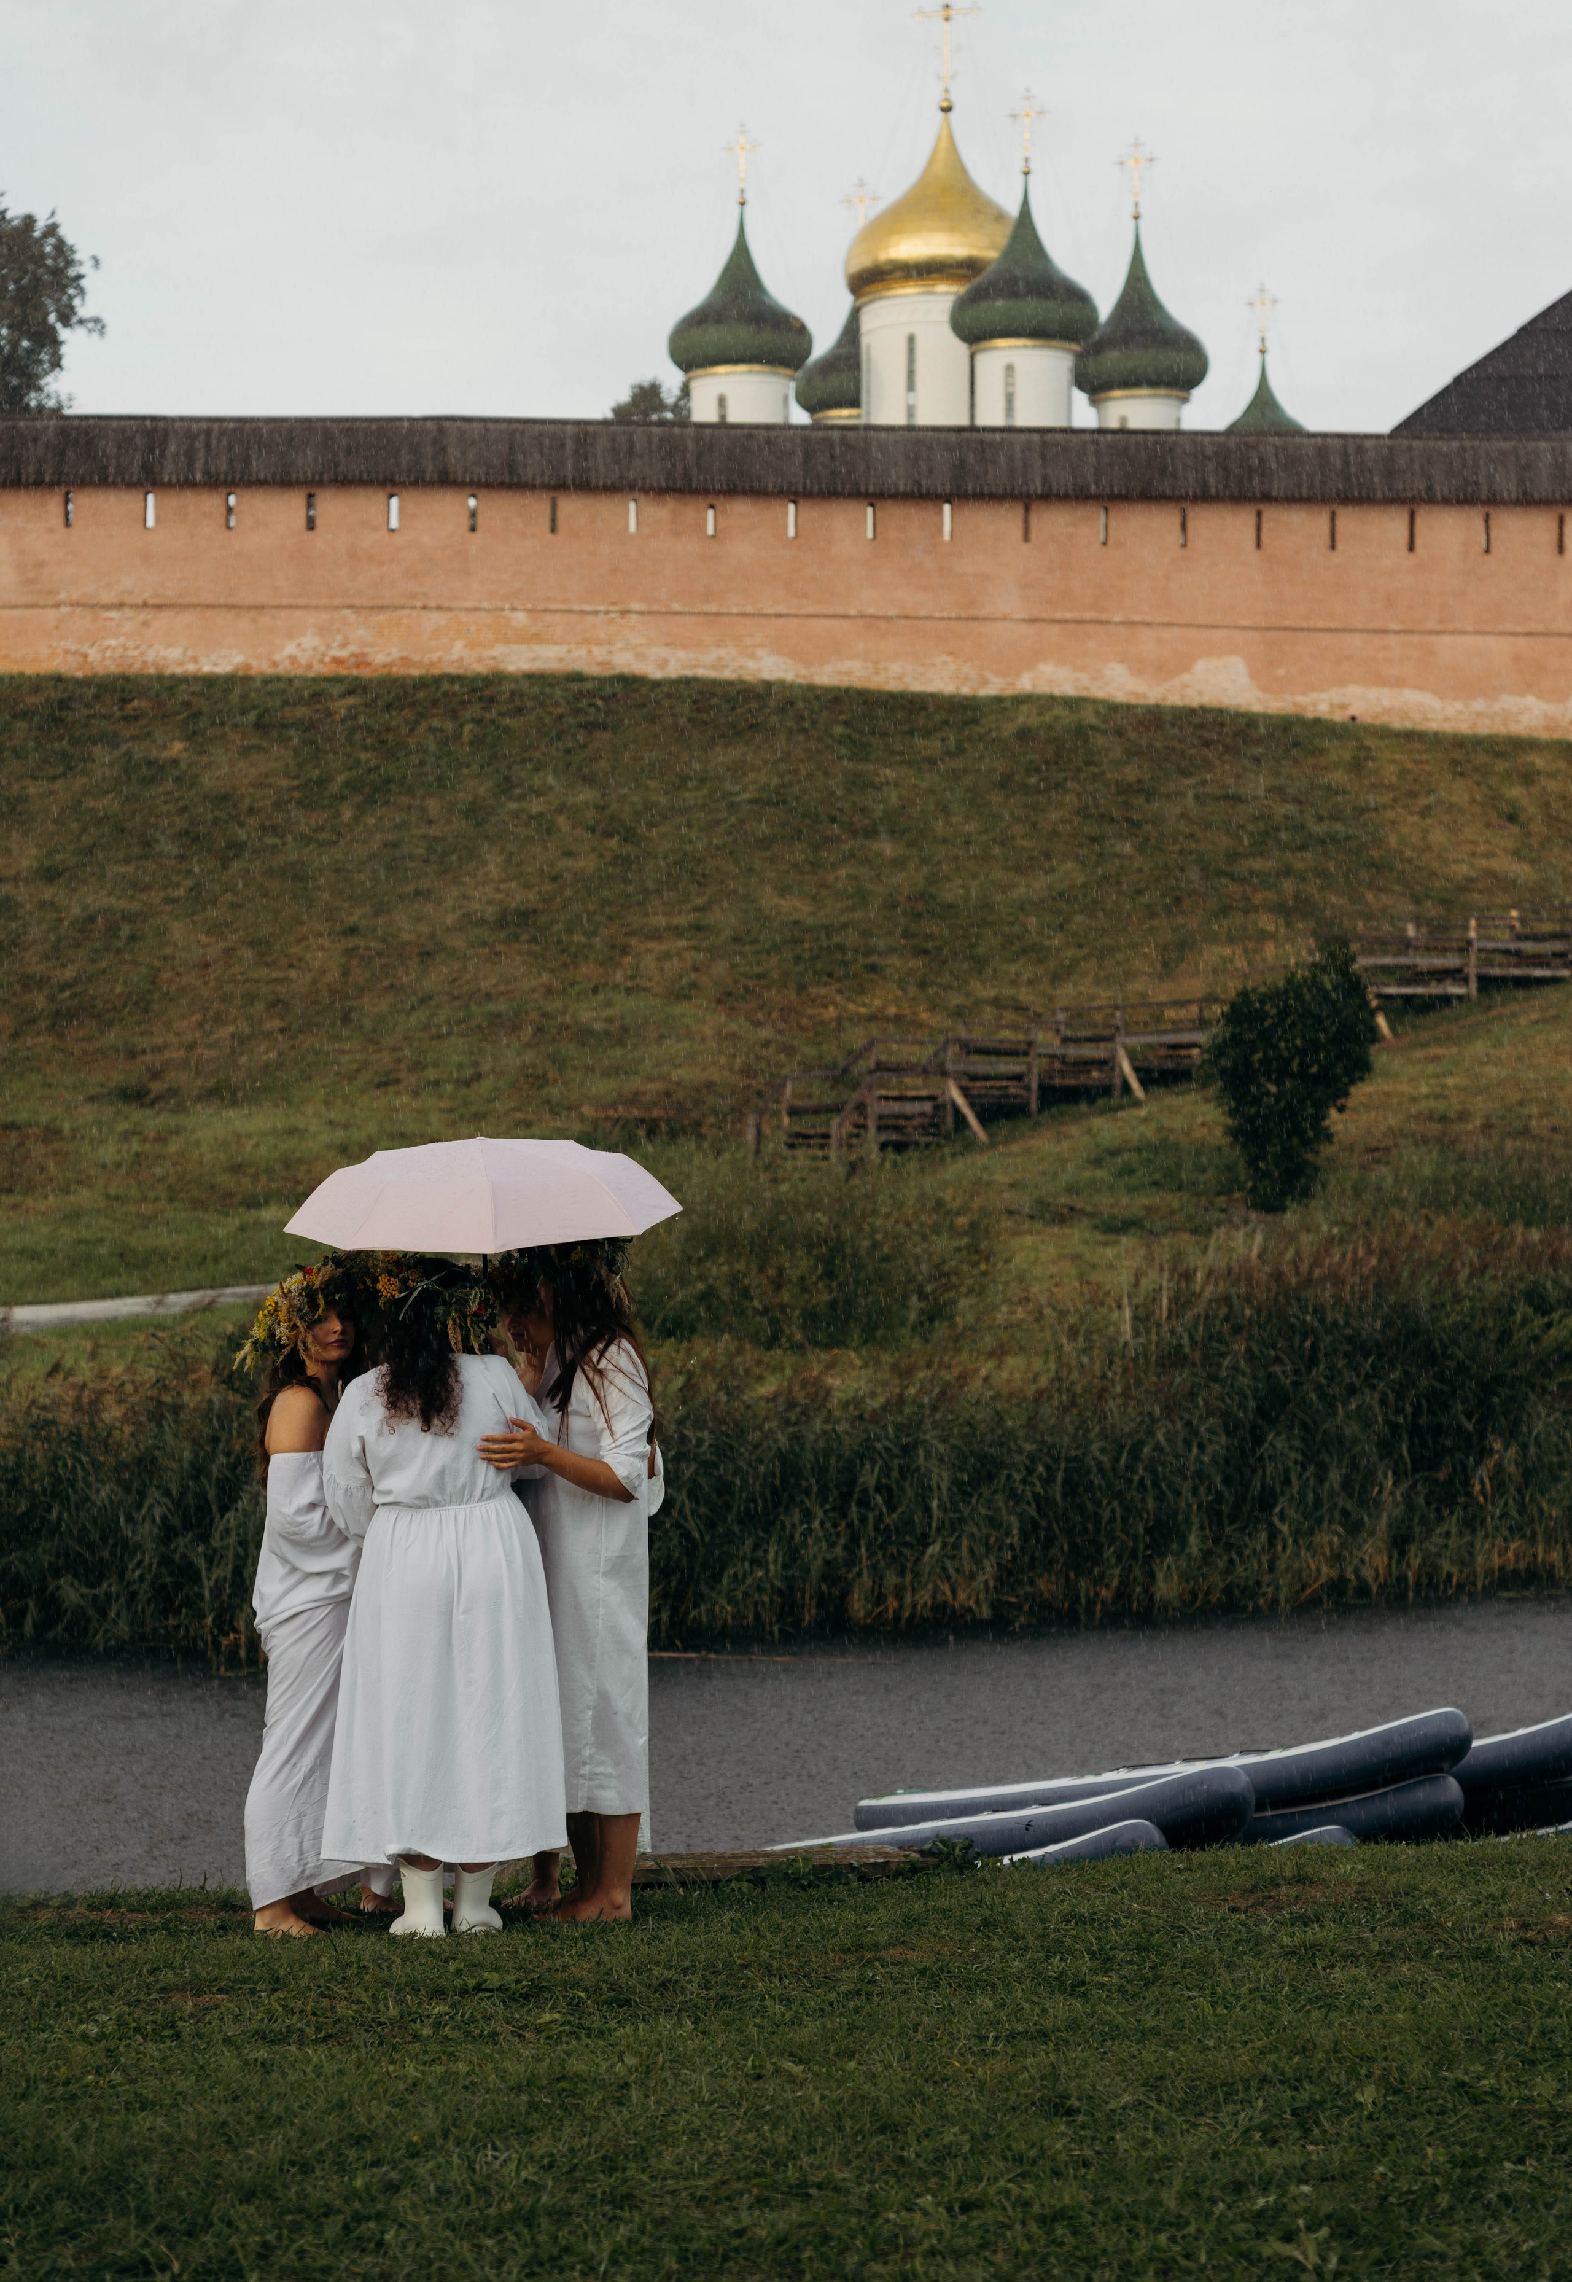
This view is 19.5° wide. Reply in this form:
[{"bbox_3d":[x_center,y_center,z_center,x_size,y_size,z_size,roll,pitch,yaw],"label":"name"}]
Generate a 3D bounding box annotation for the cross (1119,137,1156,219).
[{"bbox_3d":[14.059,-38.584,183.600,1.700,3.300,0.300,-1,-3,25],"label":"cross"}]

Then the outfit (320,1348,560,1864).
[{"bbox_3d":[-0.867,1.189,11.600,0.600,1.290,0.480,0,-2,3],"label":"outfit"}]

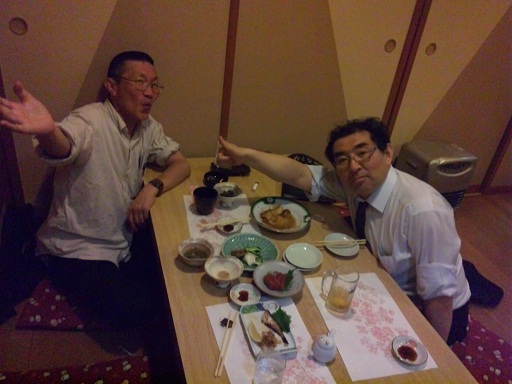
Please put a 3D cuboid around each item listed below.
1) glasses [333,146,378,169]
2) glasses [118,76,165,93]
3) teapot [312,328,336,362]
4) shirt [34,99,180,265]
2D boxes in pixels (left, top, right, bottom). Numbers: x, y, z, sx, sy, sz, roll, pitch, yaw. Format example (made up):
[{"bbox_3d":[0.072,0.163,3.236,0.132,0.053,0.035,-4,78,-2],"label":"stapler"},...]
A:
[{"bbox_3d":[0.341,-0.106,1.341,0.140,0.045,0.140,-20,-4,38],"label":"glasses"},{"bbox_3d":[-0.432,-0.398,1.564,0.140,0.045,0.140,26,16,28],"label":"glasses"},{"bbox_3d":[0.186,0.412,1.142,0.064,0.064,0.084,19,32,20],"label":"teapot"},{"bbox_3d":[-0.553,-0.054,1.653,0.380,0.610,0.560,21,33,22],"label":"shirt"}]

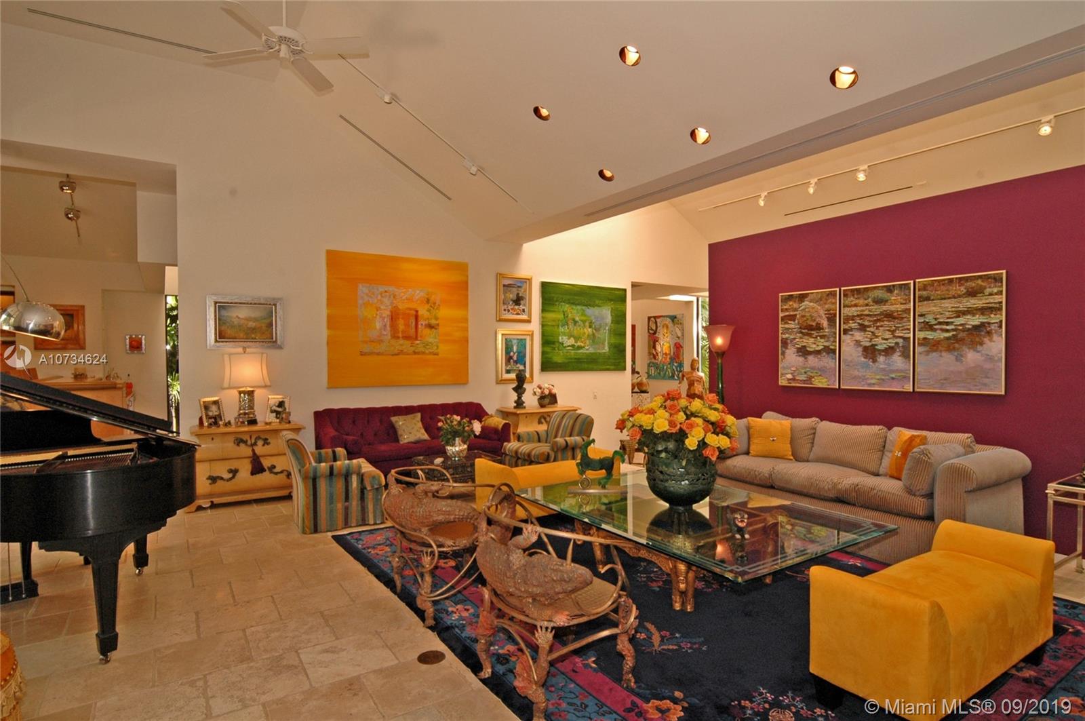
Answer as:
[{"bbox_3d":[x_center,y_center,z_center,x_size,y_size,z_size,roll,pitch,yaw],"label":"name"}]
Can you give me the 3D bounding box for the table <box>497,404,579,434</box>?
[{"bbox_3d":[-0.034,1.058,7.635,1.020,0.800,0.540,0,0,-32],"label":"table"}]

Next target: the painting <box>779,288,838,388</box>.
[{"bbox_3d":[2.922,-0.230,5.952,0.035,1.048,0.685,0,1,-33],"label":"painting"}]

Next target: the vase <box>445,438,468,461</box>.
[{"bbox_3d":[-0.907,0.938,5.709,0.245,0.215,0.245,0,1,0],"label":"vase"}]

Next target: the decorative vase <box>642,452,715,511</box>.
[{"bbox_3d":[0.978,0.820,3.810,0.490,0.447,0.490,0,0,0],"label":"decorative vase"}]

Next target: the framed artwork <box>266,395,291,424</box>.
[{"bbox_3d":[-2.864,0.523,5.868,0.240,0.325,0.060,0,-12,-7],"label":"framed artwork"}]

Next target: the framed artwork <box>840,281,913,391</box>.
[{"bbox_3d":[3.182,-0.218,5.164,0.035,0.999,0.635,0,0,-37],"label":"framed artwork"}]

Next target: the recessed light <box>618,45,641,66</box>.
[{"bbox_3d":[0.625,-2.162,3.812,0.162,0.070,0.162,33,-17,-29],"label":"recessed light"}]

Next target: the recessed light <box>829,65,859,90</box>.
[{"bbox_3d":[1.845,-1.745,3.304,0.162,0.070,0.162,33,-17,-29],"label":"recessed light"}]

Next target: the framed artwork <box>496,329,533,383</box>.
[{"bbox_3d":[-0.401,-0.054,7.896,0.616,0.768,0.040,0,1,-33],"label":"framed artwork"}]

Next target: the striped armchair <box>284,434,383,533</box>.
[{"bbox_3d":[-1.967,1.057,5.058,0.800,0.830,0.740,0,0,-29],"label":"striped armchair"}]

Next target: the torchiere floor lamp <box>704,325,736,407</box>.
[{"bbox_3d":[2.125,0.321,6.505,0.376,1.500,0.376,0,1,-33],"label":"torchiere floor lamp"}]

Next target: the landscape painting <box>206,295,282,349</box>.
[{"bbox_3d":[-3.255,-0.408,5.950,0.724,0.570,0.050,0,0,-32],"label":"landscape painting"}]

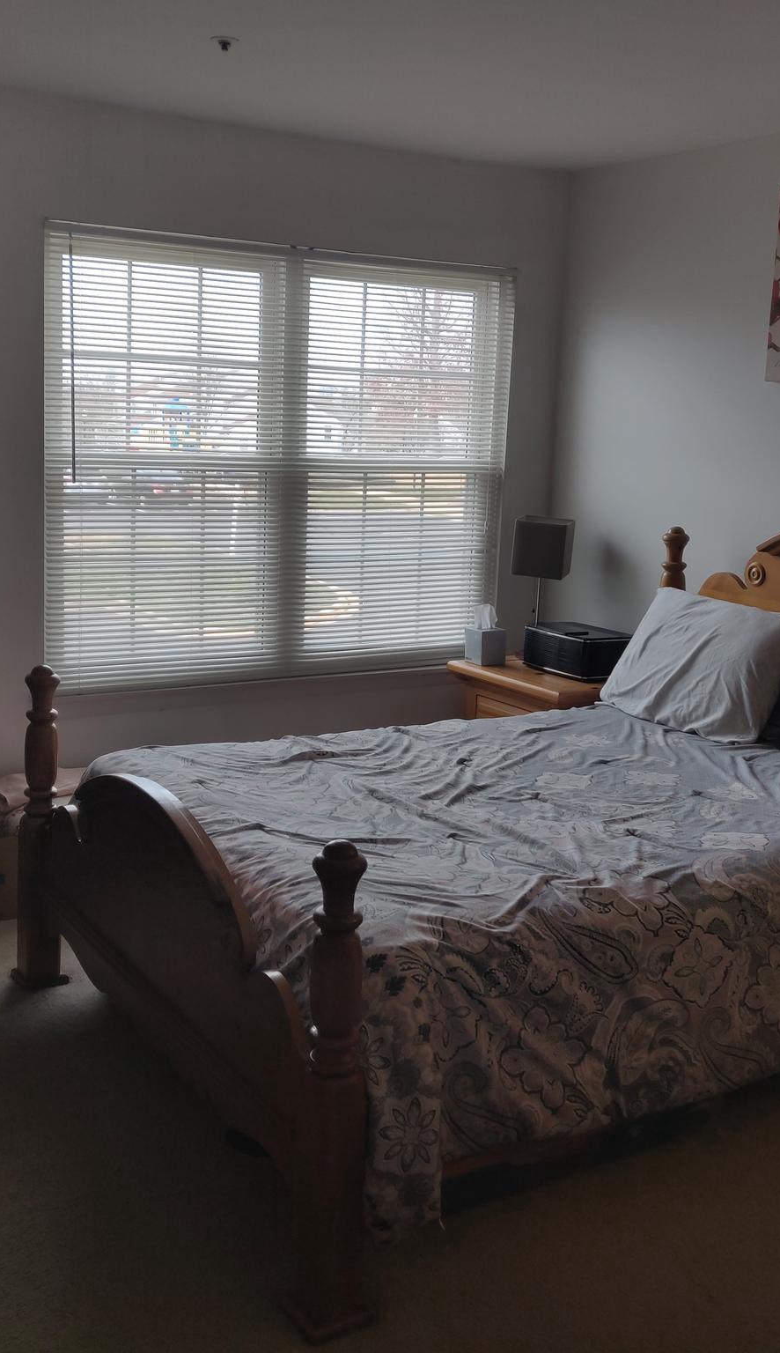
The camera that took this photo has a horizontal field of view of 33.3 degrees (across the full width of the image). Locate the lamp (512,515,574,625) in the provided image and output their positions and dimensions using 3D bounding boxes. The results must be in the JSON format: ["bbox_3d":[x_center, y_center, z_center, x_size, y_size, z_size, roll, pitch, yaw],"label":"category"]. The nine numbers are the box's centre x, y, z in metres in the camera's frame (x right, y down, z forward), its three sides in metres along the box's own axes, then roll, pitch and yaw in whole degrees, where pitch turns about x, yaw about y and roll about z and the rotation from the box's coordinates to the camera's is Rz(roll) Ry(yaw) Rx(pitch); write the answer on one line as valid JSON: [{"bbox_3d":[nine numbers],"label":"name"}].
[{"bbox_3d":[0.567,-0.330,4.999,0.200,0.545,0.200,6,12,18],"label":"lamp"}]

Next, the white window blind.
[{"bbox_3d":[-0.304,-0.709,4.482,1.786,1.460,0.050,-5,13,-32],"label":"white window blind"}]

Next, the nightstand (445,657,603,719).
[{"bbox_3d":[0.587,0.277,4.893,0.472,0.593,0.613,-5,14,-33],"label":"nightstand"}]

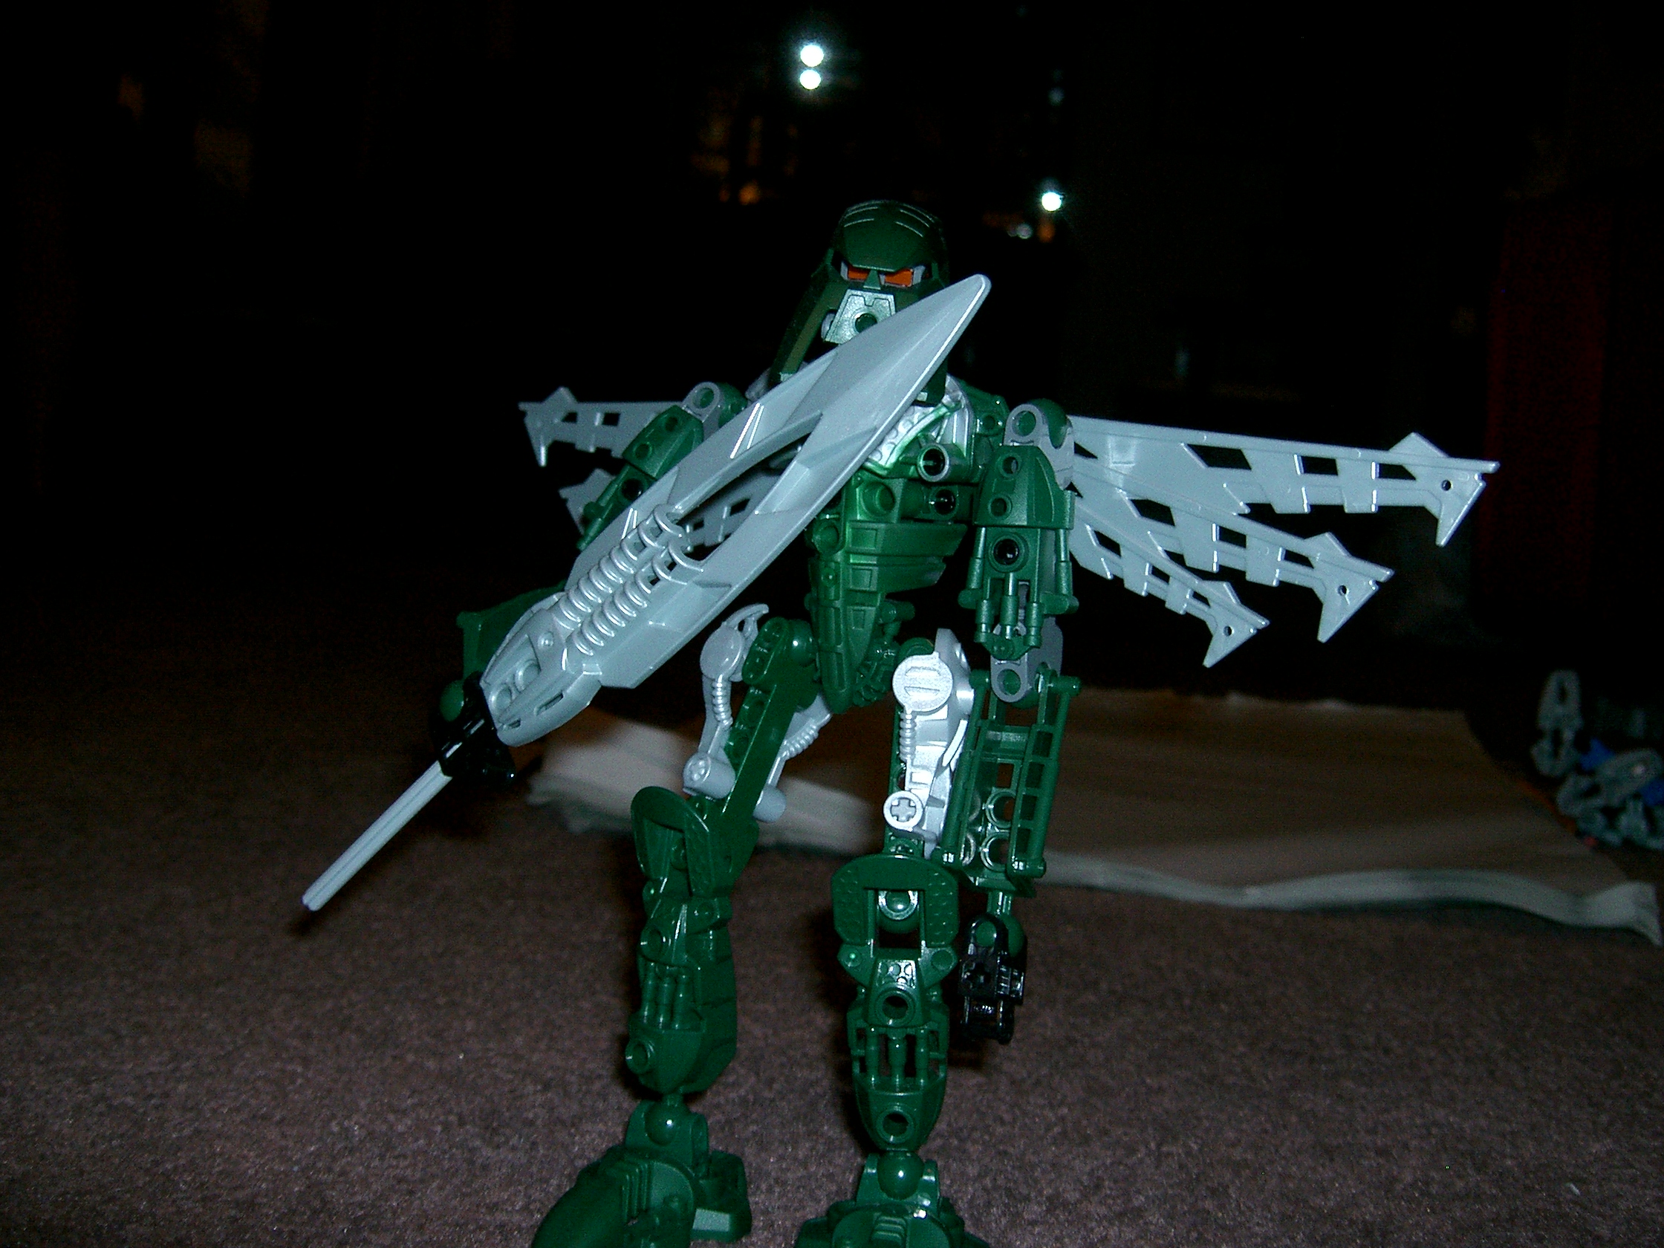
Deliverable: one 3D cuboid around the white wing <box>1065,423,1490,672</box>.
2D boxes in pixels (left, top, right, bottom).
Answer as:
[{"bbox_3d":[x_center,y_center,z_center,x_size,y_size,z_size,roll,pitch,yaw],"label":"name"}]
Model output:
[{"bbox_3d":[0.078,-0.018,0.388,0.107,0.053,0.019,11,8,30],"label":"white wing"}]

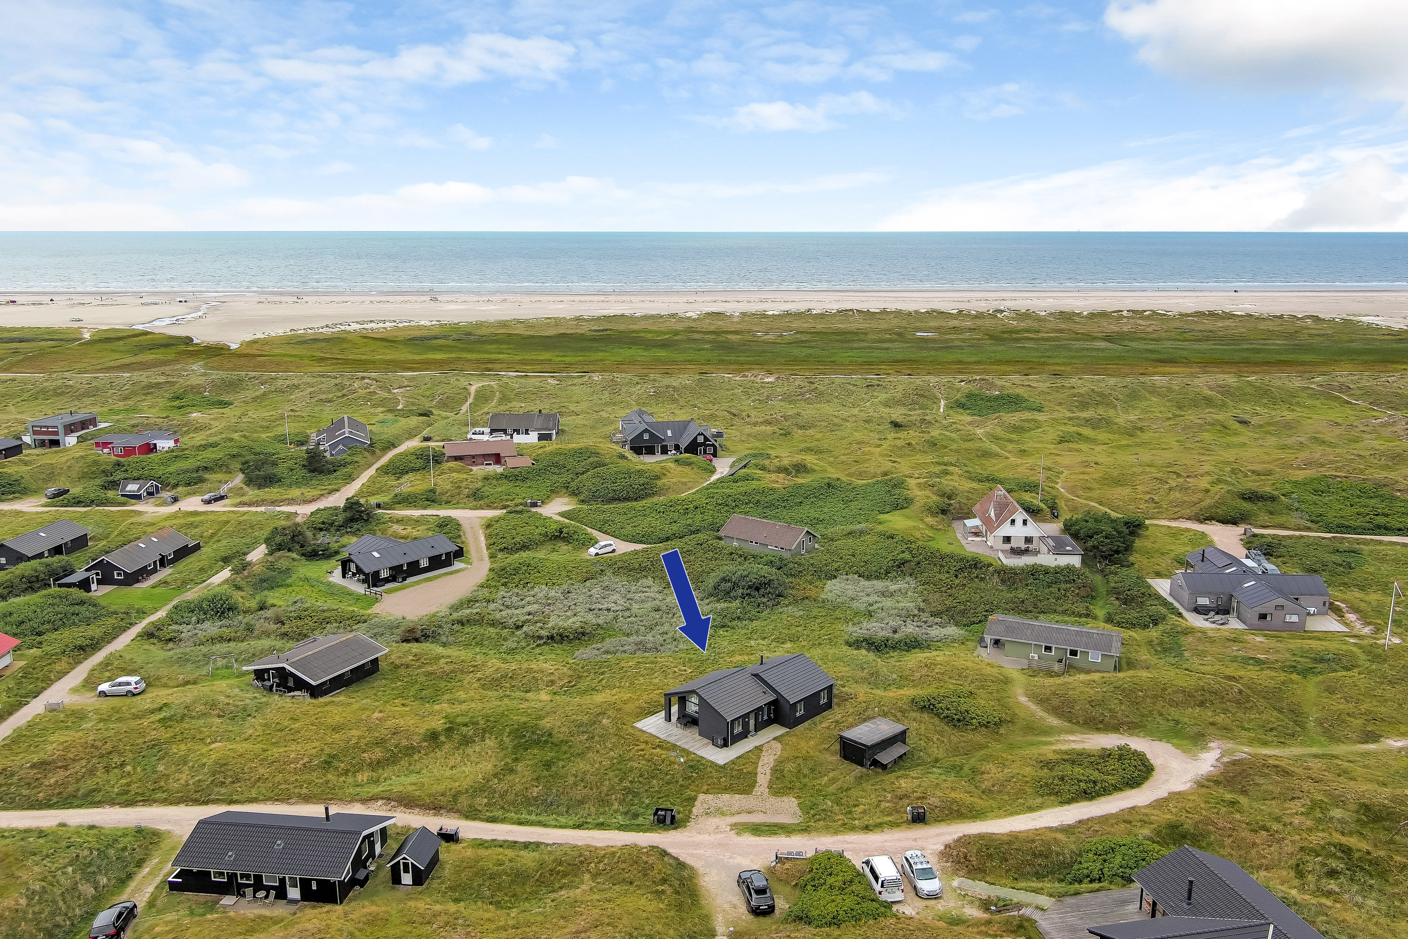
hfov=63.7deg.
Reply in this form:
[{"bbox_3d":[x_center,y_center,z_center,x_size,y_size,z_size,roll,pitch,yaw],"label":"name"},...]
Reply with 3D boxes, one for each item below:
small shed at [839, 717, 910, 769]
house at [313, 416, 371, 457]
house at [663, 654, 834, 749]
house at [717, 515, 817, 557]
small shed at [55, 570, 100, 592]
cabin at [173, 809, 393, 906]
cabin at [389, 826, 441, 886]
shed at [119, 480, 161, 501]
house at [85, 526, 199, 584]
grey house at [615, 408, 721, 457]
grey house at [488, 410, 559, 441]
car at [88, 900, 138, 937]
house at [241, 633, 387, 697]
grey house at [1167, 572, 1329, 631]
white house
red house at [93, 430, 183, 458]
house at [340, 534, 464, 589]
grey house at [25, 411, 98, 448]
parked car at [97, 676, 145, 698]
[{"bbox_3d":[15.588,24.612,101.605,5.560,2.320,4.300,-11,16,-41],"label":"small shed"},{"bbox_3d":[-77.680,-7.280,243.830,10.800,4.700,23.700,-4,13,-17],"label":"house"},{"bbox_3d":[4.483,21.298,108.418,9.890,4.570,13.370,11,16,42],"label":"house"},{"bbox_3d":[9.456,9.477,163.365,12.750,4.100,6.970,9,15,38],"label":"house"},{"bbox_3d":[-79.720,14.760,144.490,2.600,2.350,4.350,1,12,5],"label":"small shed"},{"bbox_3d":[-32.350,28.720,87.710,13.600,4.300,9.650,2,12,8],"label":"cabin"},{"bbox_3d":[-21.398,28.676,84.090,2.740,2.670,3.870,1,12,7],"label":"cabin"},{"bbox_3d":[-96.133,3.219,194.189,5.000,2.800,5.600,3,12,12],"label":"shed"},{"bbox_3d":[-78.401,11.738,158.408,7.050,4.040,17.180,1,12,5],"label":"house"},{"bbox_3d":[-8.140,-7.690,240.950,19.500,6.700,24.000,-2,12,-9],"label":"grey house"},{"bbox_3d":[-39.400,-9.670,249.290,14.600,5.100,11.000,0,12,0],"label":"grey house"},{"bbox_3d":[-41.500,31.600,79.600,1.860,1.550,4.650,-2,12,-10],"label":"car"},{"bbox_3d":[-40.365,20.063,118.705,10.200,3.400,10.100,7,14,28],"label":"house"},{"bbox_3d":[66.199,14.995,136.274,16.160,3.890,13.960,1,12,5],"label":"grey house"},{"bbox_3d":[47.480,8.170,171.740,13.000,6.500,24.200,1,12,3],"label":"white house"},{"bbox_3d":[-118.820,-5.429,236.830,16.450,3.550,12.390,0,12,0],"label":"red house"},{"bbox_3d":[-43.220,11.770,158.200,11.600,4.100,16.300,10,16,40],"label":"house"},{"bbox_3d":[-138.280,-8.410,245.520,7.700,5.200,13.100,1,12,2],"label":"grey house"},{"bbox_3d":[-59.617,22.195,115.969,4.500,1.670,1.890,0,12,1],"label":"parked car"}]

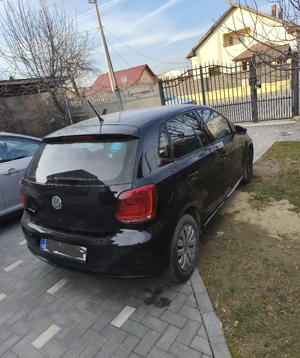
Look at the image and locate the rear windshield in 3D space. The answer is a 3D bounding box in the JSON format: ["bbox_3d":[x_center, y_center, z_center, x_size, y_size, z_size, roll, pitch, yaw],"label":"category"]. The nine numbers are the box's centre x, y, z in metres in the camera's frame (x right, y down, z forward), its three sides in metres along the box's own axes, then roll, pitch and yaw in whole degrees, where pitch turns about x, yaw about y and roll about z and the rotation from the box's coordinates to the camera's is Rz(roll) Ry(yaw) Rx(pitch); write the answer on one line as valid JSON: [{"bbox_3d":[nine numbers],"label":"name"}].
[{"bbox_3d":[-0.649,-0.127,2.196,1.270,0.438,0.128,2,-17,32],"label":"rear windshield"}]

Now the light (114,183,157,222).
[{"bbox_3d":[-0.097,0.186,1.869,0.300,0.250,0.210,2,20,32],"label":"light"}]

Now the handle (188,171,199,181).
[{"bbox_3d":[0.401,-0.031,2.354,0.055,0.050,0.190,2,20,32],"label":"handle"}]

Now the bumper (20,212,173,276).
[{"bbox_3d":[-0.615,0.529,2.288,1.630,0.470,0.410,2,20,32],"label":"bumper"}]

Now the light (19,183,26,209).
[{"bbox_3d":[-1.200,0.147,2.557,0.300,0.250,0.210,2,20,32],"label":"light"}]

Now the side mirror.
[{"bbox_3d":[1.228,-0.654,3.561,0.180,0.135,0.120,2,20,32],"label":"side mirror"}]

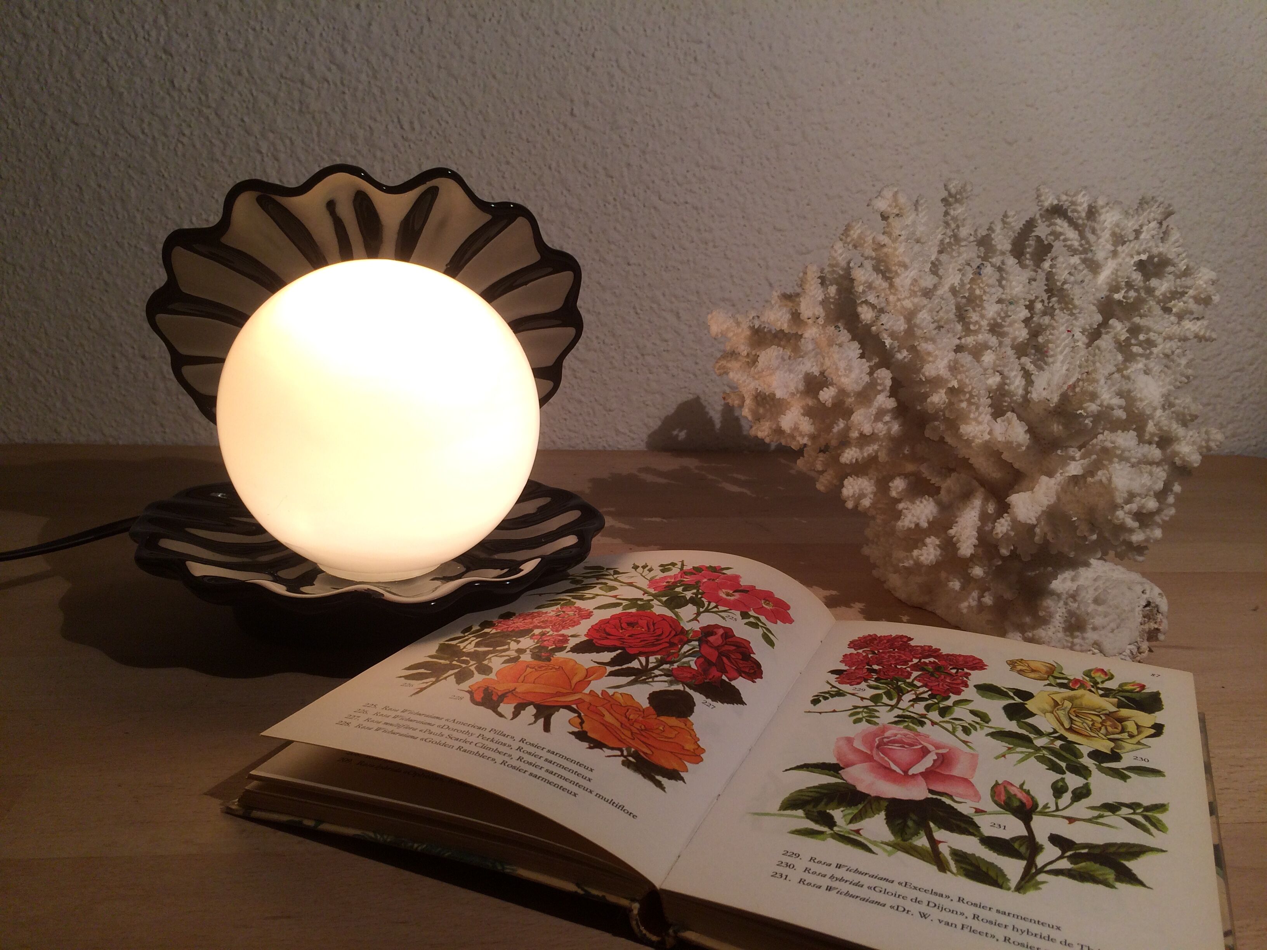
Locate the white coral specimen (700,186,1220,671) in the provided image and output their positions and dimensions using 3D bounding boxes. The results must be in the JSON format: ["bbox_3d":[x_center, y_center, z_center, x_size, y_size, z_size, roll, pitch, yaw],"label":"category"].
[{"bbox_3d":[0.149,-0.031,0.472,0.224,0.190,0.160,4,17,6],"label":"white coral specimen"}]

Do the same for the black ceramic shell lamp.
[{"bbox_3d":[-0.116,-0.035,0.455,0.210,0.186,0.170,-2,17,-15],"label":"black ceramic shell lamp"}]

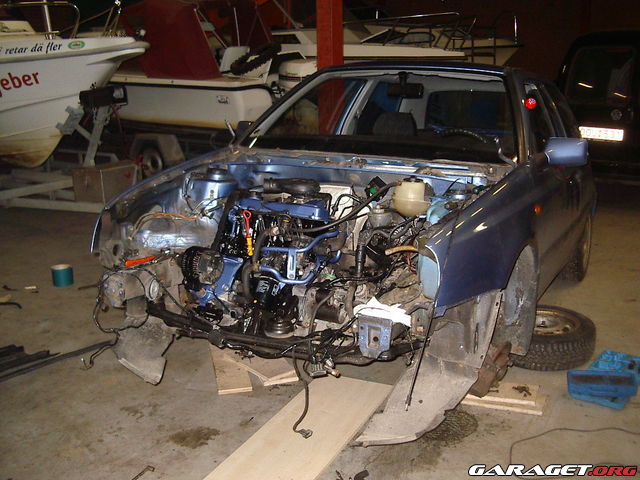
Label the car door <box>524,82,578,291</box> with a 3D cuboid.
[{"bbox_3d":[1.166,-0.293,3.624,0.180,1.080,1.140,7,11,26],"label":"car door"}]

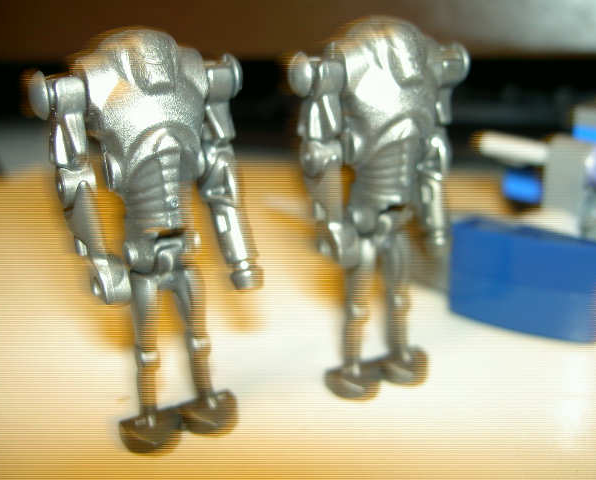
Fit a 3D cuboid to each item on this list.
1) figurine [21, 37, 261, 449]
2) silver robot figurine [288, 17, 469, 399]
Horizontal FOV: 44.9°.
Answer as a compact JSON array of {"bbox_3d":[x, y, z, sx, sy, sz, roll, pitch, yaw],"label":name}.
[{"bbox_3d":[-0.016,0.001,0.085,0.025,0.050,0.015,-11,18,-25],"label":"figurine"},{"bbox_3d":[0.011,-0.003,0.095,0.025,0.050,0.015,-9,17,-20],"label":"silver robot figurine"}]

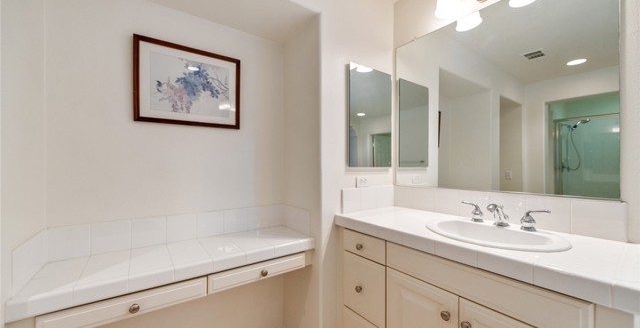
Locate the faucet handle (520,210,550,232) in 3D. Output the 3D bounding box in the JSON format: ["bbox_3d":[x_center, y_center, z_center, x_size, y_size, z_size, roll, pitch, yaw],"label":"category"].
[{"bbox_3d":[0.941,0.246,1.082,0.053,0.088,0.100,0,0,-37],"label":"faucet handle"}]

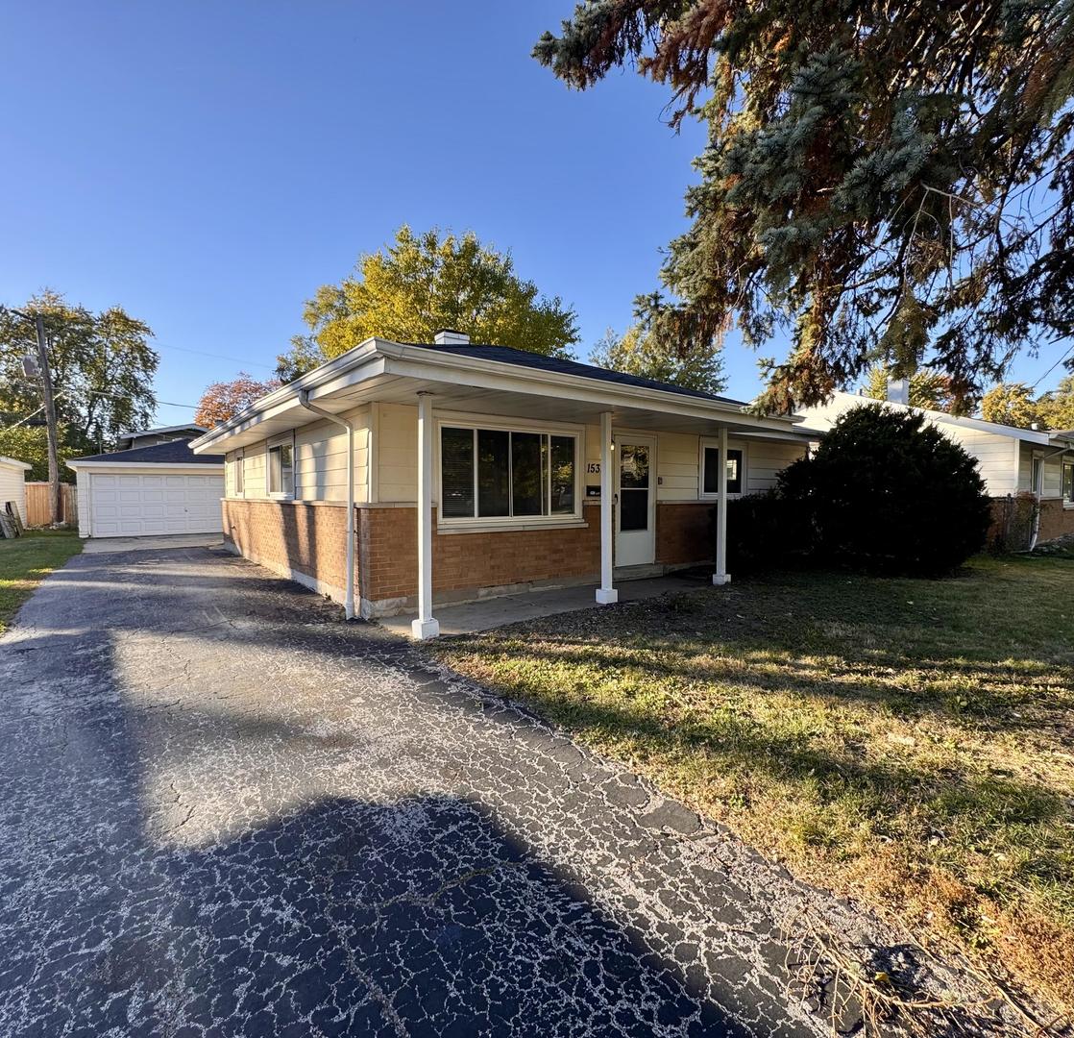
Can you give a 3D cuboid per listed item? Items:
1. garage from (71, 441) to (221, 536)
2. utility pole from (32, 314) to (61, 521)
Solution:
[{"bbox_3d":[-13.369,-1.364,21.223,6.480,3.540,6.550,-2,3,-37],"label":"garage"},{"bbox_3d":[-20.769,-4.223,23.791,0.380,8.877,0.380,-4,3,-37],"label":"utility pole"}]

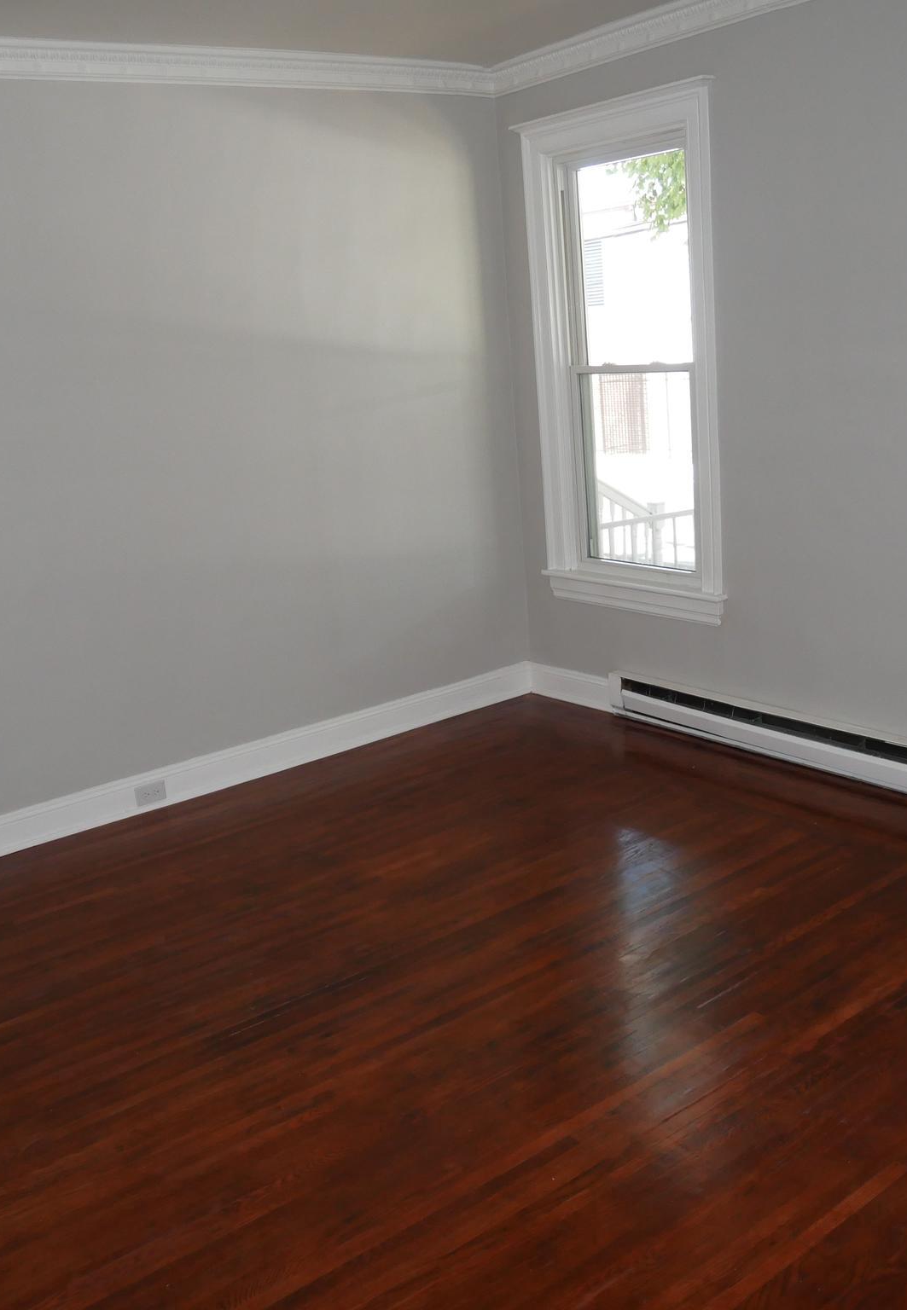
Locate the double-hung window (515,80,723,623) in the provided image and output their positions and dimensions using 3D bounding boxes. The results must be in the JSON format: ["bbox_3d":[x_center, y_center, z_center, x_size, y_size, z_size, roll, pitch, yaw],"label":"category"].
[{"bbox_3d":[0.638,-1.073,4.541,0.120,1.837,0.989,-15,18,-34],"label":"double-hung window"}]

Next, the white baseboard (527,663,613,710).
[{"bbox_3d":[0.502,0.139,5.182,0.020,0.143,0.507,-15,18,-34],"label":"white baseboard"}]

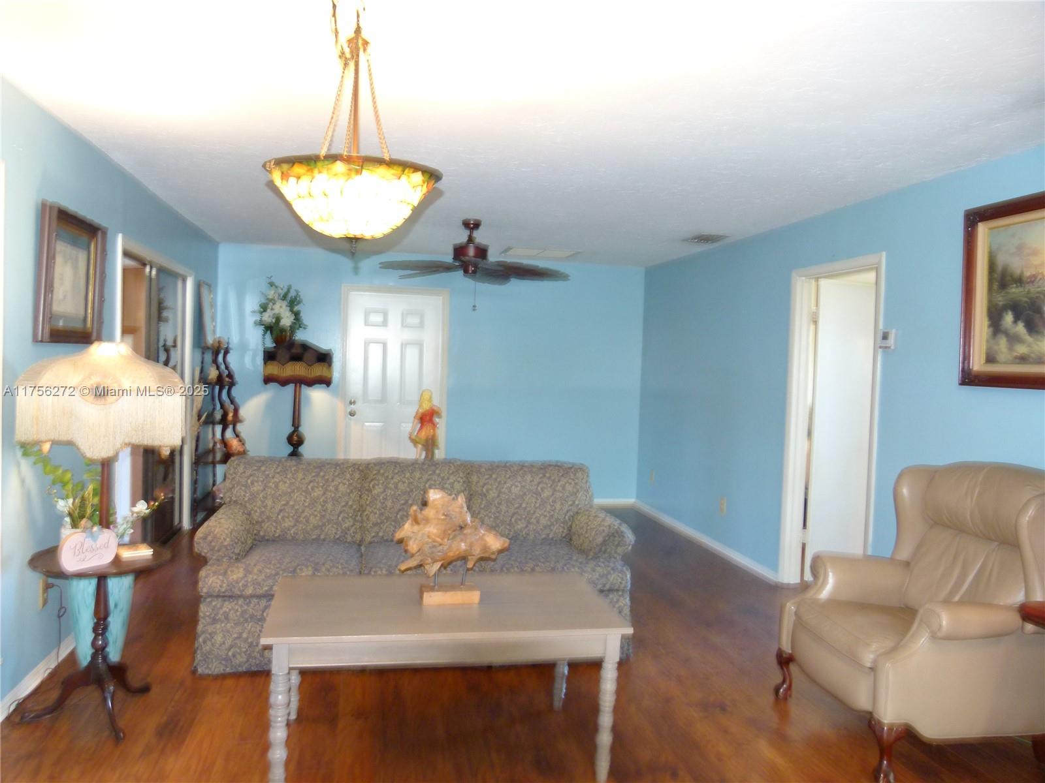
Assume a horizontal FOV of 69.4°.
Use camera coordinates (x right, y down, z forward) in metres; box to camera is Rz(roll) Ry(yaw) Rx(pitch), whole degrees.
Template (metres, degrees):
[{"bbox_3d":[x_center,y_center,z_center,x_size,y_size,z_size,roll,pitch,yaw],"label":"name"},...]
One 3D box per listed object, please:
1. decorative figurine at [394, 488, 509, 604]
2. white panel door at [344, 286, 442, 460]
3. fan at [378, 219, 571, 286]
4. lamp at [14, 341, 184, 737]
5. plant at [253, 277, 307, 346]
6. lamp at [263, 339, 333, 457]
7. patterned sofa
[{"bbox_3d":[-0.263,0.574,2.818,0.420,0.420,0.220,1,2,-10],"label":"decorative figurine"},{"bbox_3d":[-1.233,0.091,7.286,0.905,2.040,0.060,1,2,-12],"label":"white panel door"},{"bbox_3d":[-0.353,-1.002,5.300,1.360,0.420,1.340,1,2,-12],"label":"fan"},{"bbox_3d":[-1.655,0.542,2.966,0.580,1.490,0.570,1,3,-28],"label":"lamp"},{"bbox_3d":[-2.127,-0.701,6.627,0.460,0.600,0.420,1,2,-12],"label":"plant"},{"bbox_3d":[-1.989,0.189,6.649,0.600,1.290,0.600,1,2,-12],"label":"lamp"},{"bbox_3d":[-0.528,0.835,4.013,2.100,0.890,0.920,1,2,-10],"label":"patterned sofa"}]

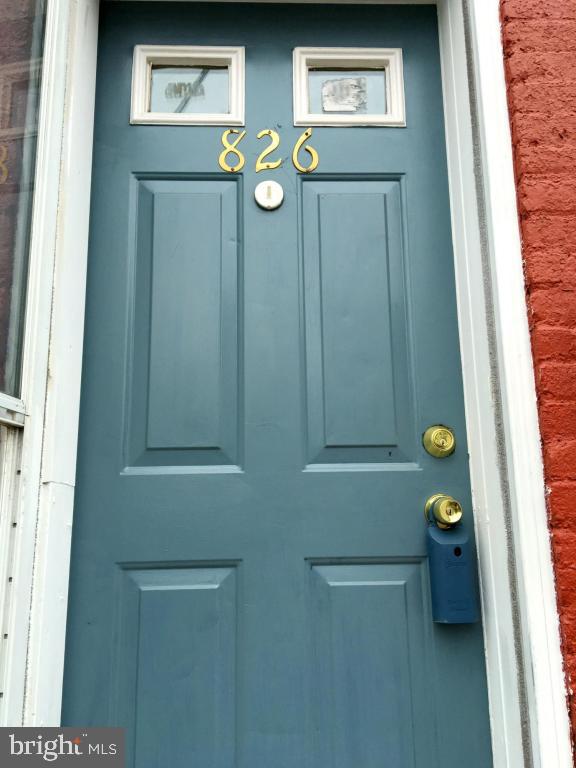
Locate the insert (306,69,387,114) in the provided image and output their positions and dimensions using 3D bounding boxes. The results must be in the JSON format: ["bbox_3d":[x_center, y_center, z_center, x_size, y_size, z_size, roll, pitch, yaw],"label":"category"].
[{"bbox_3d":[0.137,-0.670,1.474,0.180,0.126,0.020,0,-12,-2],"label":"insert"}]

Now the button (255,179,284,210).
[{"bbox_3d":[-0.040,-0.409,1.398,0.064,0.066,0.014,0,-12,-2],"label":"button"}]

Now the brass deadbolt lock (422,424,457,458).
[{"bbox_3d":[0.307,0.115,1.292,0.066,0.066,0.028,0,-12,-2],"label":"brass deadbolt lock"}]

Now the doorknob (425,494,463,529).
[{"bbox_3d":[0.306,0.244,1.244,0.066,0.063,0.068,0,-12,-2],"label":"doorknob"}]

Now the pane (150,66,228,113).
[{"bbox_3d":[-0.223,-0.668,1.461,0.177,0.127,0.020,0,-12,-2],"label":"pane"}]

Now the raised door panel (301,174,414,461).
[{"bbox_3d":[0.144,-0.145,1.354,0.219,0.625,0.015,0,-12,-2],"label":"raised door panel"}]

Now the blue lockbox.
[{"bbox_3d":[0.310,0.349,1.217,0.069,0.190,0.054,0,-12,-2],"label":"blue lockbox"}]

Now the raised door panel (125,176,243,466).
[{"bbox_3d":[-0.212,-0.141,1.341,0.219,0.625,0.015,0,-12,-2],"label":"raised door panel"}]

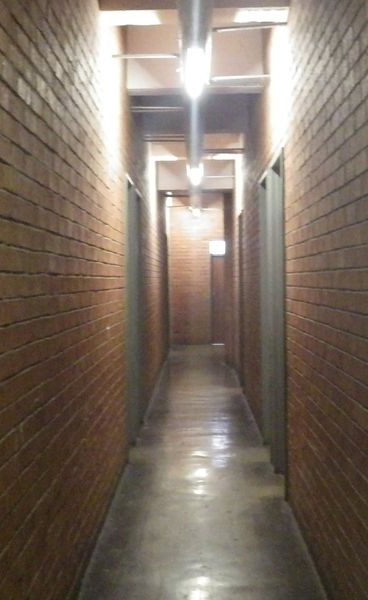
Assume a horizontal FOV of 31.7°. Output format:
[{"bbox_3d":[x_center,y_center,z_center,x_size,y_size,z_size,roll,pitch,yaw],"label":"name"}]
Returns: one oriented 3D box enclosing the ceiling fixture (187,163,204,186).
[{"bbox_3d":[0.165,-1.799,9.300,0.230,0.150,1.250,0,2,1],"label":"ceiling fixture"}]

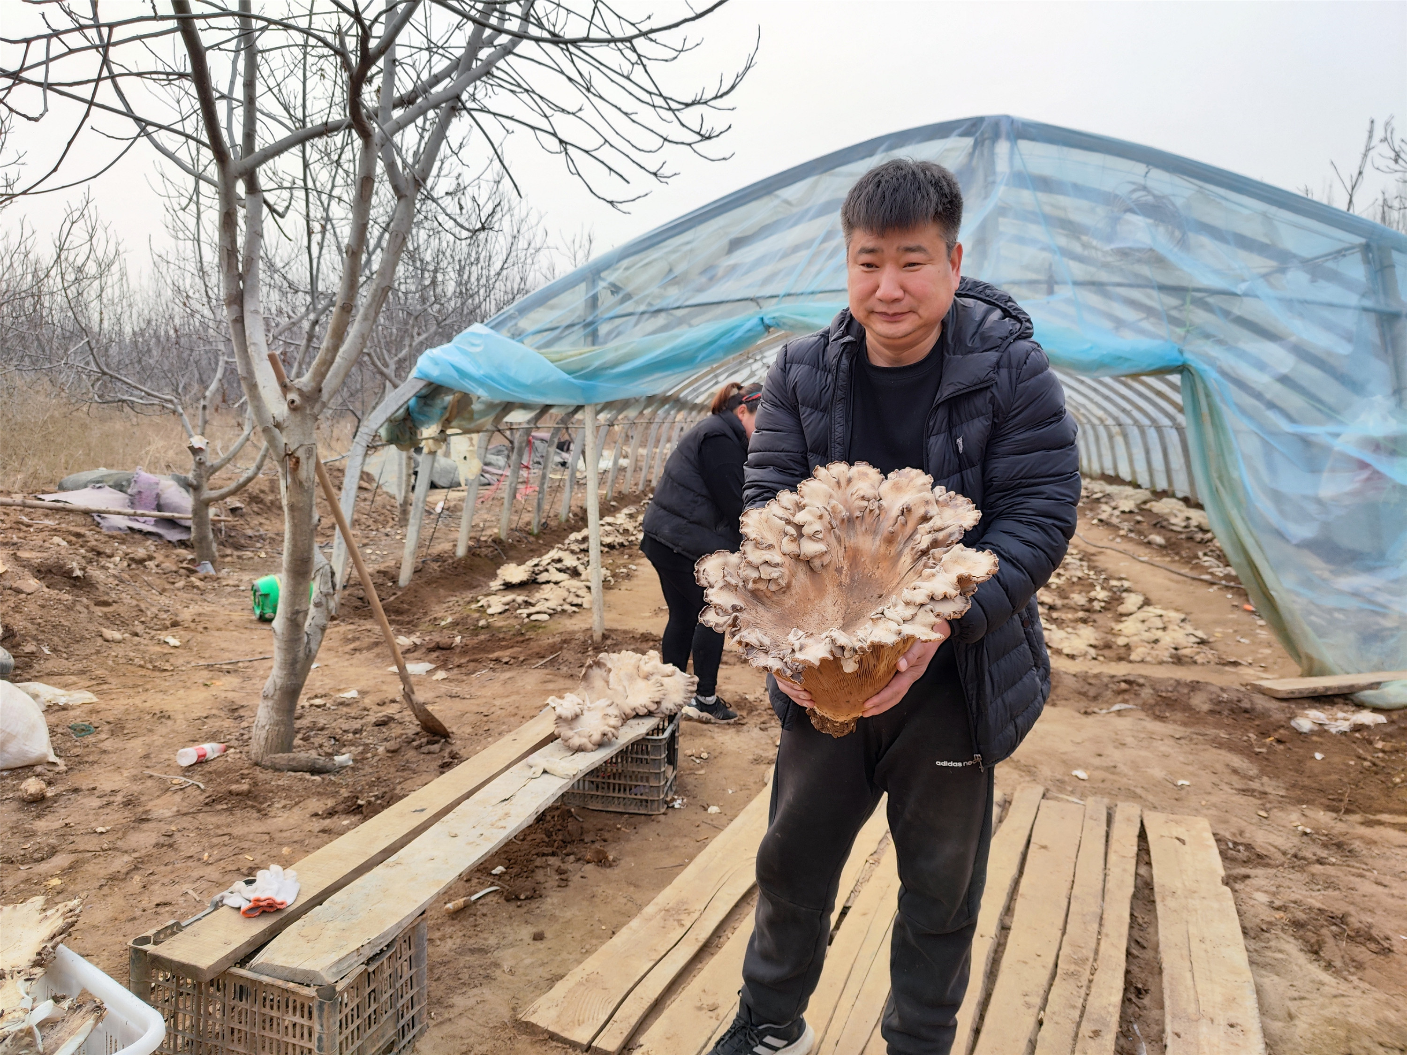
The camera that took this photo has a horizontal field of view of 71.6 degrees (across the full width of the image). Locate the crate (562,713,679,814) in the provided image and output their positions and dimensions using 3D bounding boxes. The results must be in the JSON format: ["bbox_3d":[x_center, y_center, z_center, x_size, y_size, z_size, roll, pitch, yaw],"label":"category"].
[{"bbox_3d":[-0.351,0.817,3.490,0.510,0.258,0.314,2,7,10],"label":"crate"}]

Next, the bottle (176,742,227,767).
[{"bbox_3d":[-1.926,0.868,3.755,0.064,0.064,0.176,7,10,43],"label":"bottle"}]

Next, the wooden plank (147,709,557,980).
[{"bbox_3d":[-0.717,0.754,2.825,0.160,0.028,1.945,3,7,19],"label":"wooden plank"}]

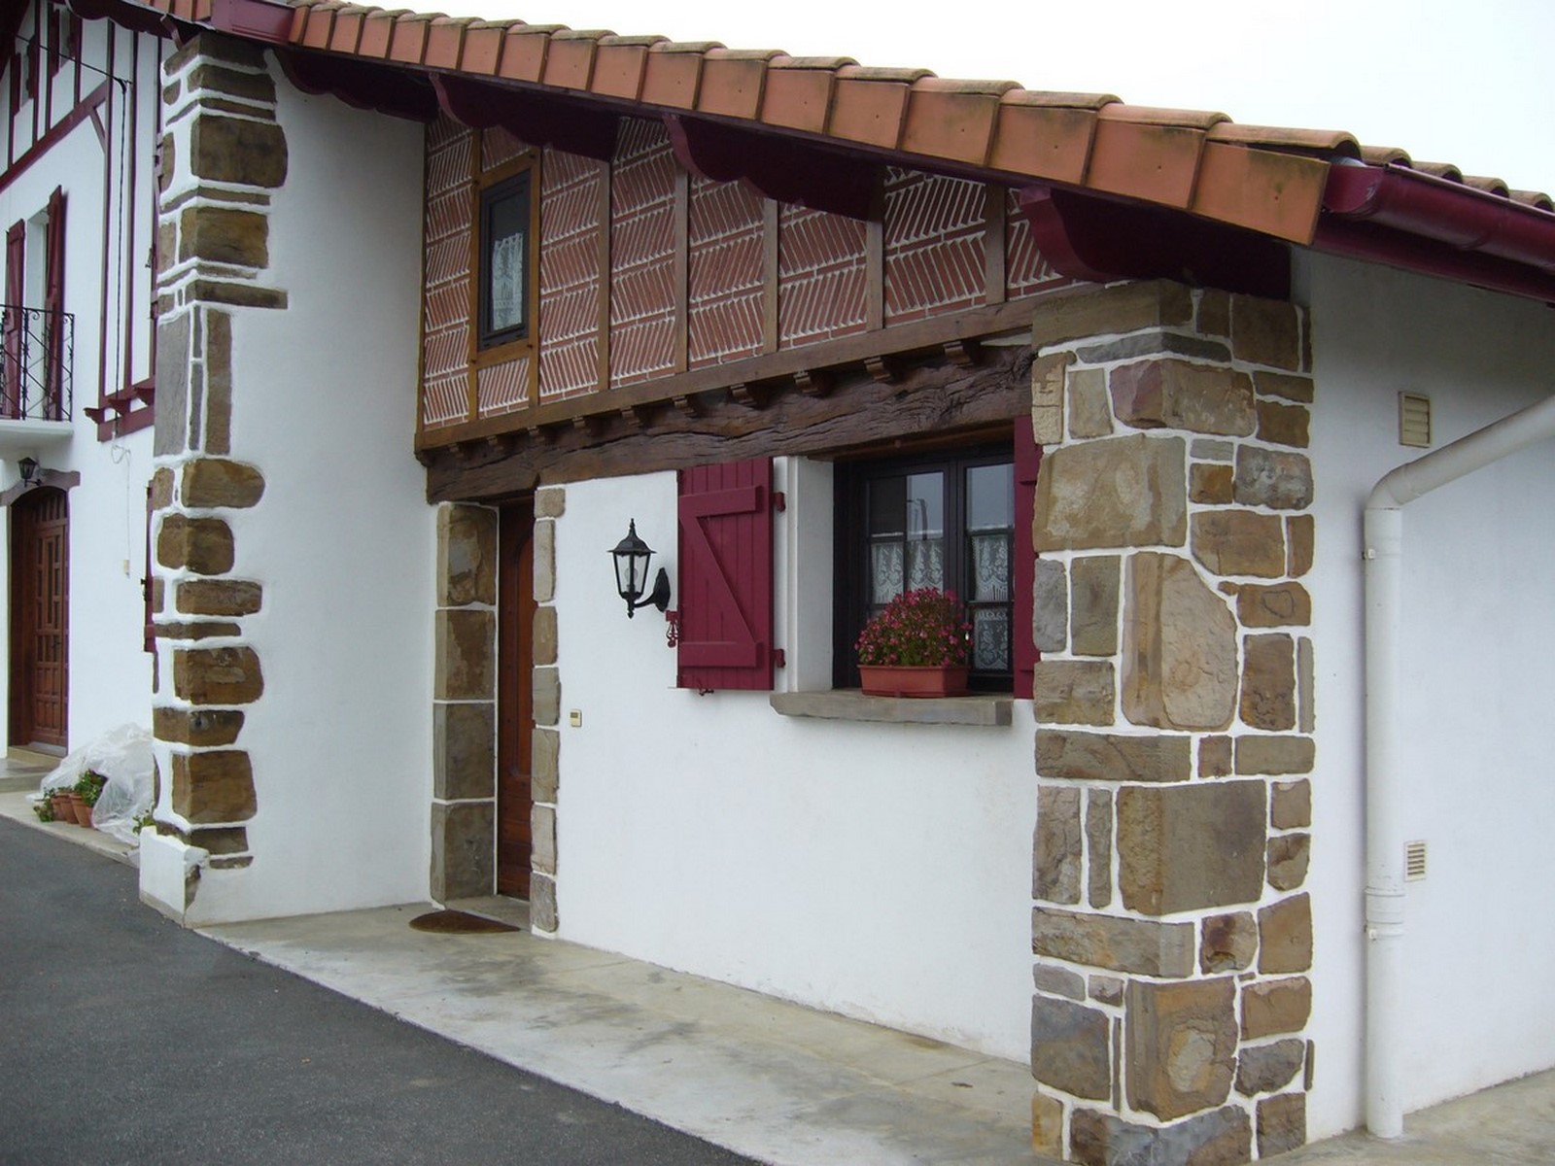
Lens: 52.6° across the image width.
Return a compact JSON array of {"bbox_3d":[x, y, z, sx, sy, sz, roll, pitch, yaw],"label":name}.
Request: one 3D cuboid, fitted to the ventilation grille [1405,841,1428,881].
[{"bbox_3d":[1.955,0.849,4.799,0.132,0.121,0.025,3,-4,-40],"label":"ventilation grille"}]

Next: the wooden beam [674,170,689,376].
[{"bbox_3d":[-0.391,-1.446,6.952,0.090,1.063,0.095,3,-3,-40],"label":"wooden beam"}]

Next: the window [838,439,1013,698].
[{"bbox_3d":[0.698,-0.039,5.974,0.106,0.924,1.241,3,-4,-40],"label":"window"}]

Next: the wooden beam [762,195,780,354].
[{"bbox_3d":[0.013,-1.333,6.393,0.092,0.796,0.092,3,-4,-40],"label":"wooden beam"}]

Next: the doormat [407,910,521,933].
[{"bbox_3d":[-1.667,1.731,8.018,0.392,0.018,0.777,3,-3,-40],"label":"doormat"}]

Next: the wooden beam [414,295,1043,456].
[{"bbox_3d":[-0.448,-0.850,6.960,0.111,0.108,4.747,3,-3,-40],"label":"wooden beam"}]

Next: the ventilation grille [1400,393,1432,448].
[{"bbox_3d":[2.025,-0.514,4.971,0.183,0.164,0.022,3,-3,-40],"label":"ventilation grille"}]

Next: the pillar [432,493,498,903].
[{"bbox_3d":[-1.741,0.646,8.750,0.311,2.161,0.246,3,-3,-40],"label":"pillar"}]

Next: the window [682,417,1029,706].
[{"bbox_3d":[0.433,-0.055,6.057,0.285,0.970,2.446,3,-3,-40],"label":"window"}]

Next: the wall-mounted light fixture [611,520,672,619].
[{"bbox_3d":[-0.613,-0.059,6.883,0.285,0.437,0.211,3,-4,-40],"label":"wall-mounted light fixture"}]

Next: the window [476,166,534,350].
[{"bbox_3d":[-1.402,-1.637,8.109,0.079,0.891,0.548,3,-4,-40],"label":"window"}]

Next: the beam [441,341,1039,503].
[{"bbox_3d":[-0.341,-0.639,7.041,0.234,0.281,4.747,3,-3,-40],"label":"beam"}]

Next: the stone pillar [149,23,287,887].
[{"bbox_3d":[-2.965,-0.661,8.242,0.422,4.237,0.594,3,-4,-40],"label":"stone pillar"}]

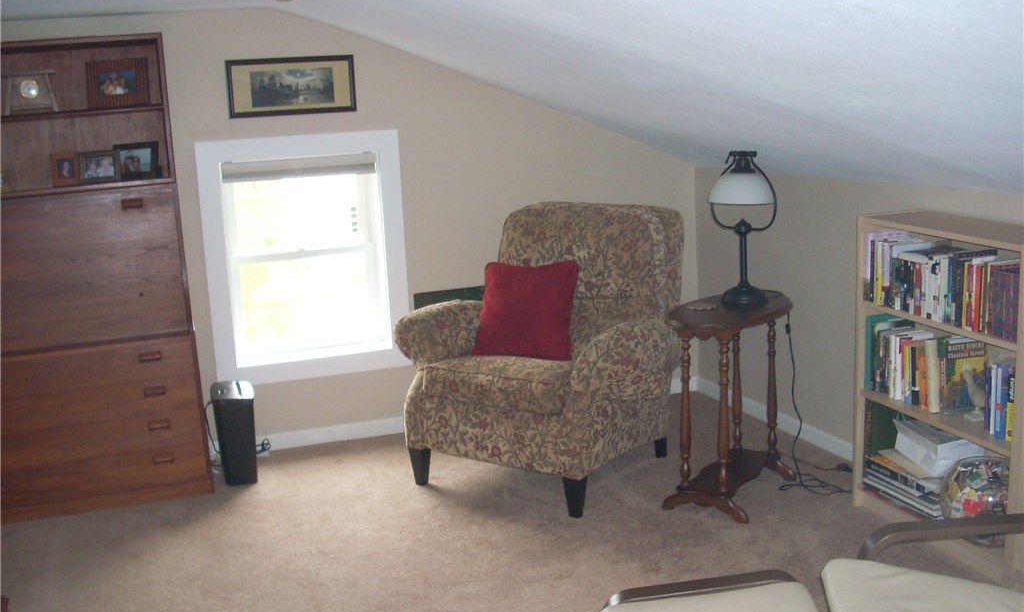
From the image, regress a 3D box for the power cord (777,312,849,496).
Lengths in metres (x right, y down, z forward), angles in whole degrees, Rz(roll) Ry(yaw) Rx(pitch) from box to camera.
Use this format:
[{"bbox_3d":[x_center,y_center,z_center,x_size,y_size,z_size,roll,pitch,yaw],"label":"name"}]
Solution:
[{"bbox_3d":[1.132,0.363,4.136,0.239,0.655,0.239,-7,12,-19],"label":"power cord"}]

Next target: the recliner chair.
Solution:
[{"bbox_3d":[0.145,0.146,4.423,0.920,1.061,0.920,5,14,34],"label":"recliner chair"}]

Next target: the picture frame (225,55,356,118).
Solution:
[{"bbox_3d":[-0.925,-0.924,4.614,0.532,0.235,0.026,-7,12,-19],"label":"picture frame"}]

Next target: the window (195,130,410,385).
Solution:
[{"bbox_3d":[-0.893,-0.215,4.769,0.858,1.040,0.094,-7,12,-19],"label":"window"}]

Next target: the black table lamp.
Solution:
[{"bbox_3d":[0.836,-0.279,3.976,0.234,0.559,0.229,-3,11,1],"label":"black table lamp"}]

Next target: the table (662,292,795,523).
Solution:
[{"bbox_3d":[0.819,0.356,4.080,0.380,0.725,0.603,6,14,36],"label":"table"}]

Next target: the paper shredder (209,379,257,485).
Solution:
[{"bbox_3d":[-1.153,0.534,4.562,0.172,0.364,0.291,-7,12,-19],"label":"paper shredder"}]

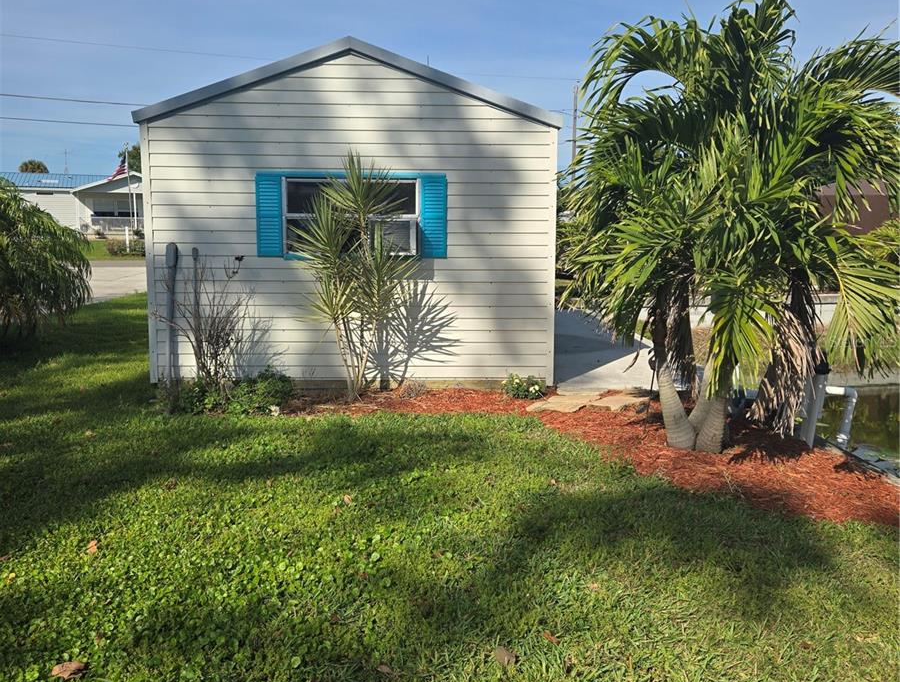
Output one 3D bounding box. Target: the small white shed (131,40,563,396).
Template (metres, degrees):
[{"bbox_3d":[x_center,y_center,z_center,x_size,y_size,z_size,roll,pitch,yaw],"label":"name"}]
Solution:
[{"bbox_3d":[-0.981,-1.476,9.891,3.694,3.020,5.900,0,8,-2],"label":"small white shed"}]

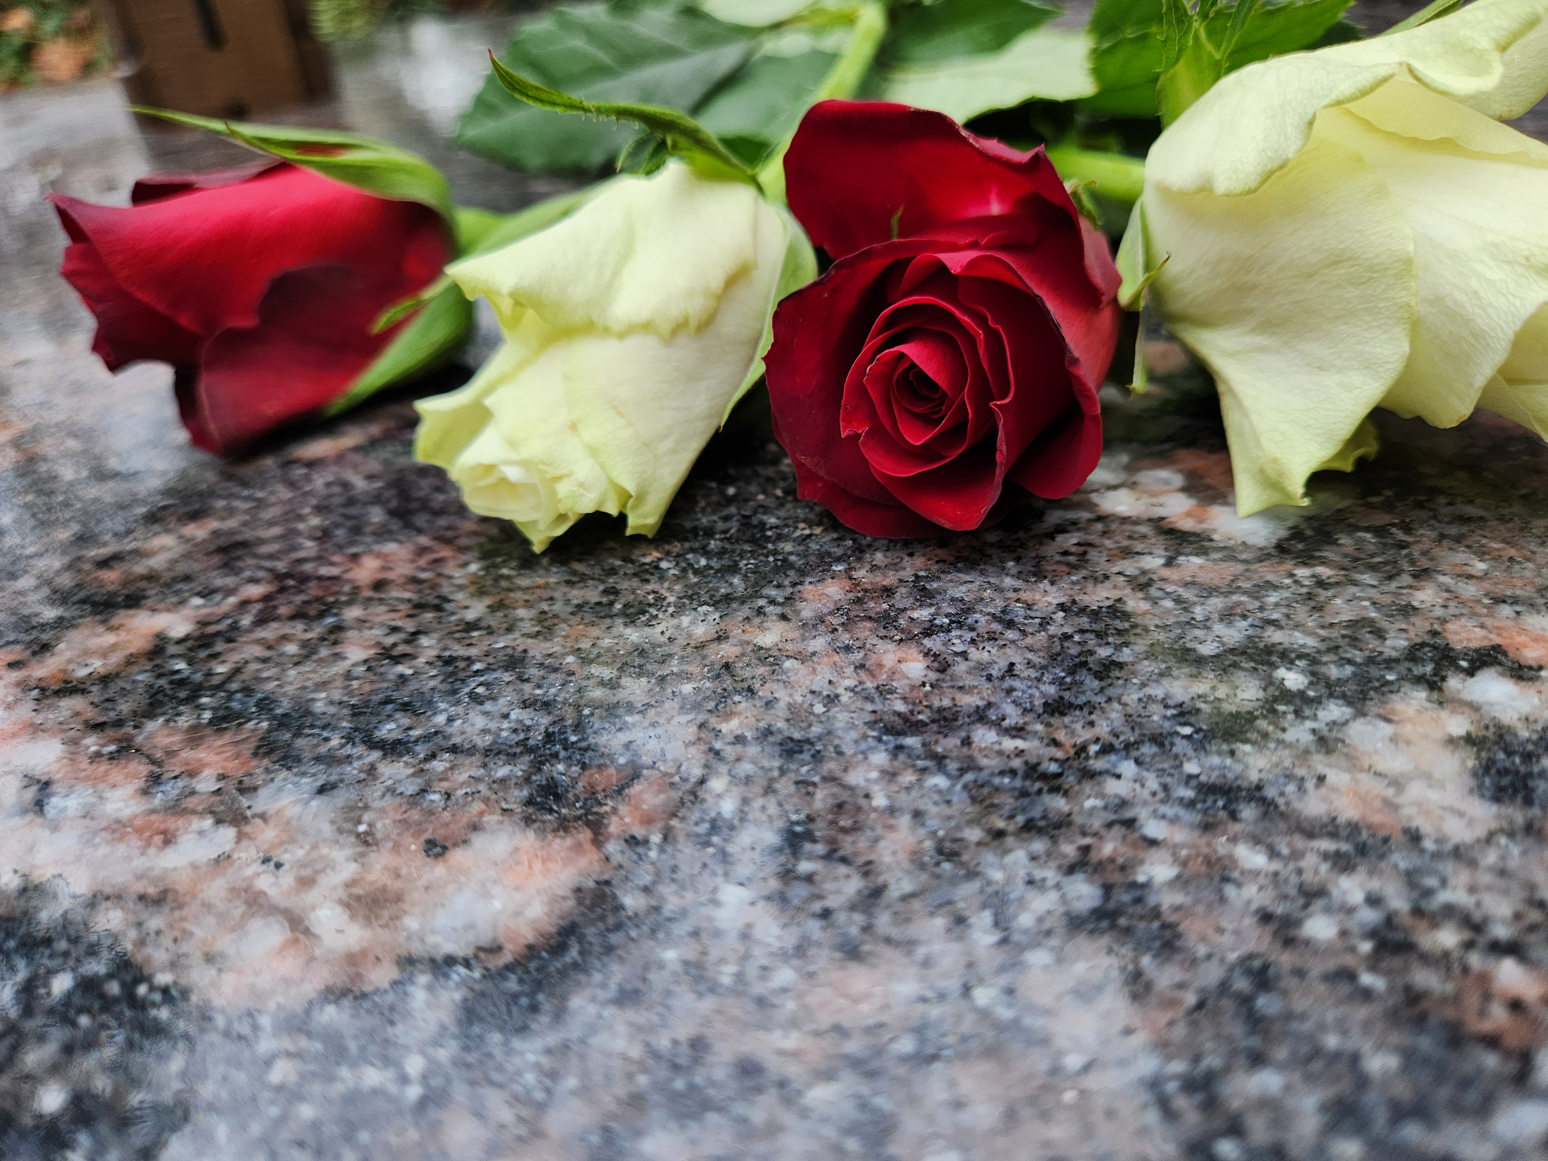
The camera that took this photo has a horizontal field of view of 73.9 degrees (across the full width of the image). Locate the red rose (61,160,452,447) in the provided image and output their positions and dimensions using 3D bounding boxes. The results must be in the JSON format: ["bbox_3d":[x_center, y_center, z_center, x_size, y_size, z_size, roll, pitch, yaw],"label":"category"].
[{"bbox_3d":[-0.091,-0.048,0.181,0.059,0.048,0.046,-6,34,-9],"label":"red rose"}]

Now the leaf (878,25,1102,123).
[{"bbox_3d":[0.049,-0.115,0.235,0.045,0.012,0.030,12,51,10],"label":"leaf"}]

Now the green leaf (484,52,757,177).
[{"bbox_3d":[-0.025,-0.076,0.171,0.046,0.013,0.014,2,33,3],"label":"green leaf"}]

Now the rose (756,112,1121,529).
[{"bbox_3d":[0.025,-0.039,0.152,0.050,0.056,0.050,8,34,12],"label":"rose"}]

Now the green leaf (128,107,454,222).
[{"bbox_3d":[-0.090,-0.079,0.193,0.058,0.014,0.016,2,33,2],"label":"green leaf"}]

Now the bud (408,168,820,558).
[{"bbox_3d":[-0.020,-0.036,0.155,0.046,0.046,0.059,23,58,31],"label":"bud"}]

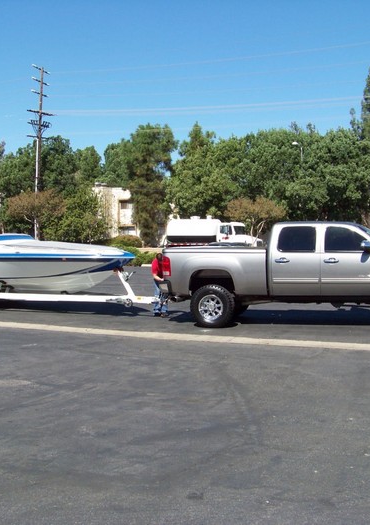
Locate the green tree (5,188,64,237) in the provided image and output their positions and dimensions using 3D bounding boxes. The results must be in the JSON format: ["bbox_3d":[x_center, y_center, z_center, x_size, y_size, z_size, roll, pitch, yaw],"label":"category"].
[{"bbox_3d":[-10.543,-2.528,51.000,4.063,5.313,4.063,0,2,-12],"label":"green tree"}]

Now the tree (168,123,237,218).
[{"bbox_3d":[1.442,-5.847,60.000,5.769,11.383,5.769,0,2,1],"label":"tree"}]

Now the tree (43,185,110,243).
[{"bbox_3d":[-10.422,-4.054,69.929,6.200,6.890,6.000,0,1,0],"label":"tree"}]

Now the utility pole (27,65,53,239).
[{"bbox_3d":[-14.301,-10.115,71.799,0.500,18.930,3.400,1,1,33],"label":"utility pole"}]

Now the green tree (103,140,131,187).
[{"bbox_3d":[-8.078,-7.682,85.854,4.800,13.460,4.800,0,1,0],"label":"green tree"}]

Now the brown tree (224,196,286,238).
[{"bbox_3d":[4.552,-2.003,47.000,3.874,4.516,3.874,0,2,6],"label":"brown tree"}]

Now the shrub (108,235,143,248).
[{"bbox_3d":[-5.638,-1.821,68.977,3.400,1.670,2.600,0,1,0],"label":"shrub"}]

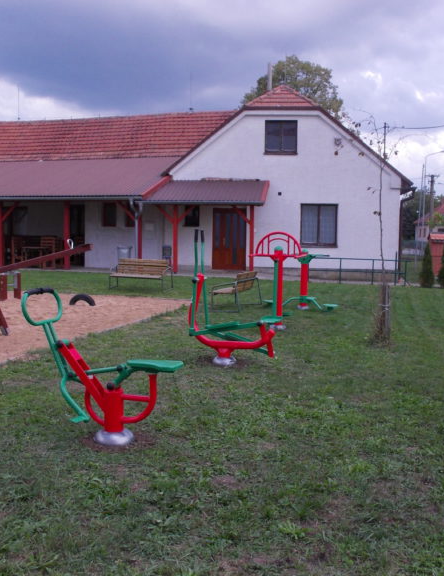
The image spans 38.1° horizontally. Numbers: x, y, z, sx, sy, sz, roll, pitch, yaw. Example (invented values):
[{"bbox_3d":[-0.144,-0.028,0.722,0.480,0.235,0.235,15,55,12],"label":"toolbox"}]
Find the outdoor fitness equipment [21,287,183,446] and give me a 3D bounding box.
[{"bbox_3d":[-0.840,0.556,4.649,1.220,1.080,0.500,3,5,22],"label":"outdoor fitness equipment"}]

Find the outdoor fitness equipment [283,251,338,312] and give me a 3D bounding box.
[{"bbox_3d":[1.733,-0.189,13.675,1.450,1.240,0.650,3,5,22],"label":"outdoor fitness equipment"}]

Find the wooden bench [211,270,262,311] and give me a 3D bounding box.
[{"bbox_3d":[0.355,0.034,13.493,0.600,0.780,1.600,2,5,18],"label":"wooden bench"}]

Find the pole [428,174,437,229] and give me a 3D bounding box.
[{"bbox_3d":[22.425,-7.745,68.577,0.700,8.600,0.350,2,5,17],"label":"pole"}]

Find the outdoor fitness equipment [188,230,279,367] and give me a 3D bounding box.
[{"bbox_3d":[0.121,0.094,7.618,1.120,1.570,0.550,2,5,15],"label":"outdoor fitness equipment"}]

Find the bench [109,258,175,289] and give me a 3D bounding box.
[{"bbox_3d":[-2.214,-0.375,17.627,1.620,0.790,0.620,2,5,18],"label":"bench"}]

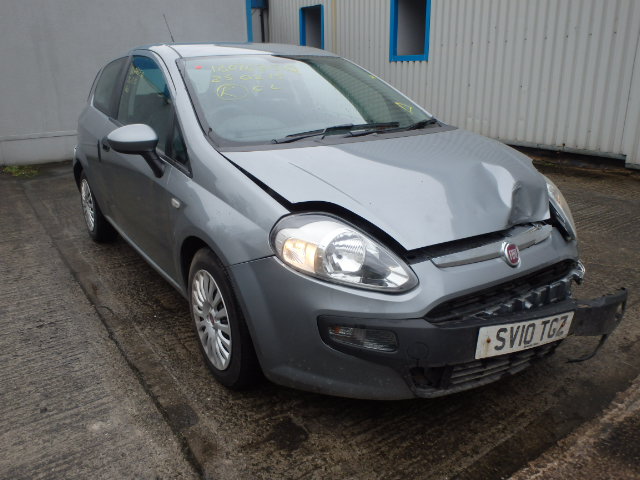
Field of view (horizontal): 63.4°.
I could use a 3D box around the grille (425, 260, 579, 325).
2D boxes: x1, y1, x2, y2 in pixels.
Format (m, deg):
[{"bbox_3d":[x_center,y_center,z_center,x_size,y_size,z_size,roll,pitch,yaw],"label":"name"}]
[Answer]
[{"bbox_3d":[0.673,0.189,1.823,0.840,0.170,0.140,-12,20,-32],"label":"grille"}]

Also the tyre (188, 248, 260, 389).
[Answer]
[{"bbox_3d":[-0.380,0.321,2.153,0.180,0.610,0.610,-12,20,-32],"label":"tyre"}]

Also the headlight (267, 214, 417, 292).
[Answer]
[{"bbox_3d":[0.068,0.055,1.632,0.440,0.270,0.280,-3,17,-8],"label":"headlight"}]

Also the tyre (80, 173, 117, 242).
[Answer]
[{"bbox_3d":[-1.774,-0.280,4.152,0.180,0.610,0.610,-12,20,-32],"label":"tyre"}]

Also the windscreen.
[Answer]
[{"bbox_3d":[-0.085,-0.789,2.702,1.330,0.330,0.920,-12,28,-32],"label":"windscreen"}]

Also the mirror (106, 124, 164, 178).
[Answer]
[{"bbox_3d":[-0.826,-0.403,2.340,0.235,0.250,0.180,-12,20,-32],"label":"mirror"}]

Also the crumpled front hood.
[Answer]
[{"bbox_3d":[0.406,-0.250,2.108,1.380,0.230,0.880,-12,28,-32],"label":"crumpled front hood"}]

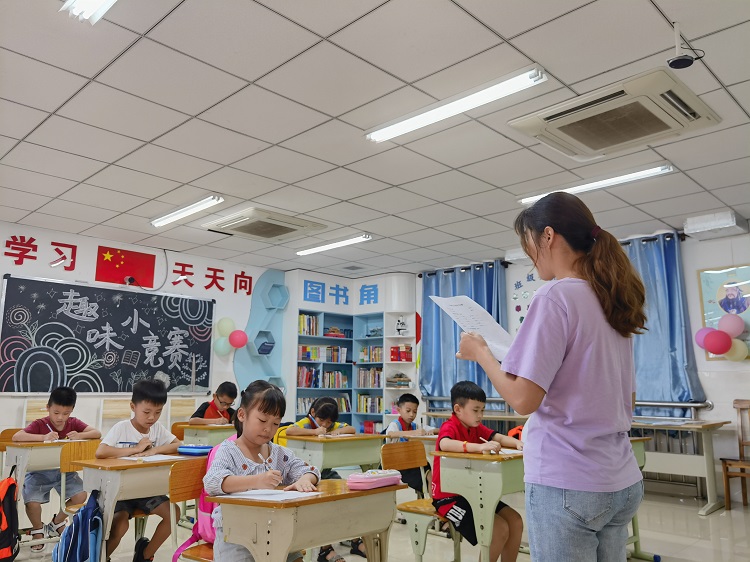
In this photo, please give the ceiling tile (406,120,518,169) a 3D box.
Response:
[{"bbox_3d":[0.607,-0.916,3.937,0.600,0.020,0.600,-9,-14,44],"label":"ceiling tile"}]

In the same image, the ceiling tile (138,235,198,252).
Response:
[{"bbox_3d":[-2.424,-0.442,6.868,0.600,0.020,0.600,-9,-14,44],"label":"ceiling tile"}]

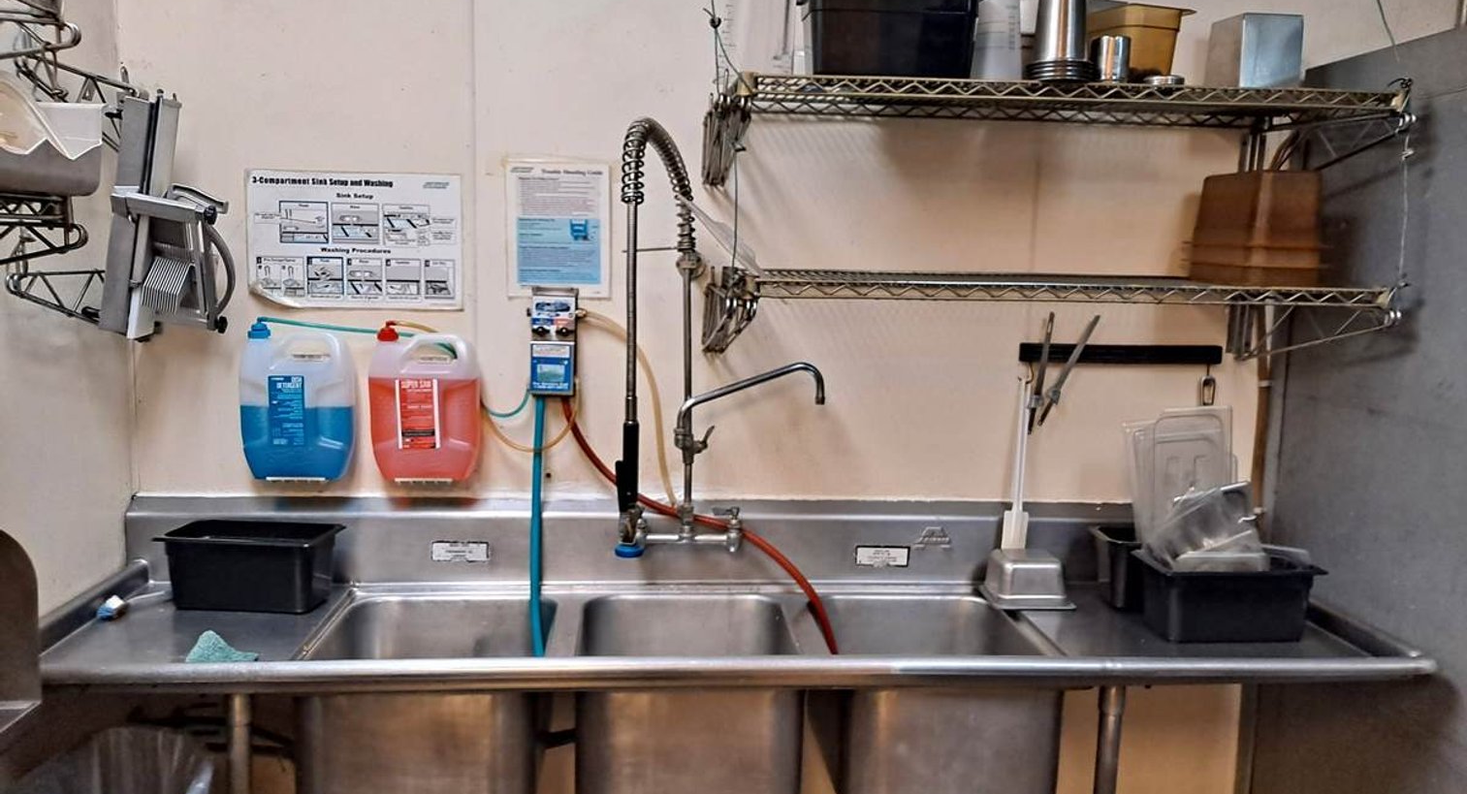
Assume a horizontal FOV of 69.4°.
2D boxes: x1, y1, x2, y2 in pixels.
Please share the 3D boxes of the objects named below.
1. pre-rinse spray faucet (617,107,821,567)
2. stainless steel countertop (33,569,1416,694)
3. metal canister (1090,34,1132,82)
[{"bbox_3d":[-0.027,-0.110,2.186,0.445,0.905,0.240,1,7,-4],"label":"pre-rinse spray faucet"},{"bbox_3d":[-0.015,0.436,2.091,2.542,0.066,0.595,1,8,-5],"label":"stainless steel countertop"},{"bbox_3d":[0.689,-0.614,1.943,0.076,0.092,0.076,1,7,-4],"label":"metal canister"}]

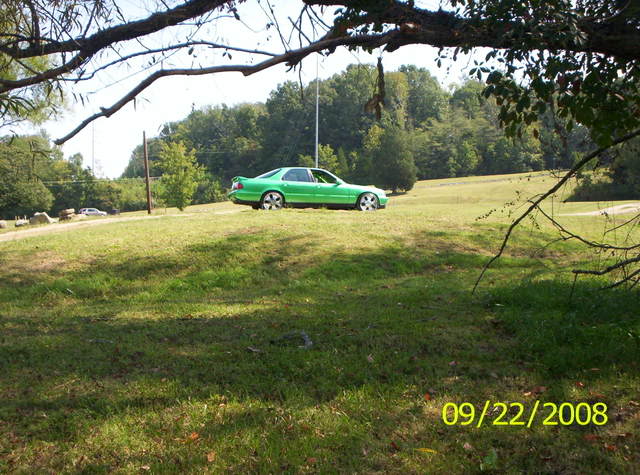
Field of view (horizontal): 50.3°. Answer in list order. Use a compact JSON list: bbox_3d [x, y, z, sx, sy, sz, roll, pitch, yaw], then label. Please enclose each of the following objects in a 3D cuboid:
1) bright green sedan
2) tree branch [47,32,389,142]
[{"bbox_3d":[-0.250,-1.490,21.100,4.950,1.380,1.810,-1,3,-16],"label":"bright green sedan"},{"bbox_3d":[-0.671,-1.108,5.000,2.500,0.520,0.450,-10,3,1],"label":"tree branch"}]

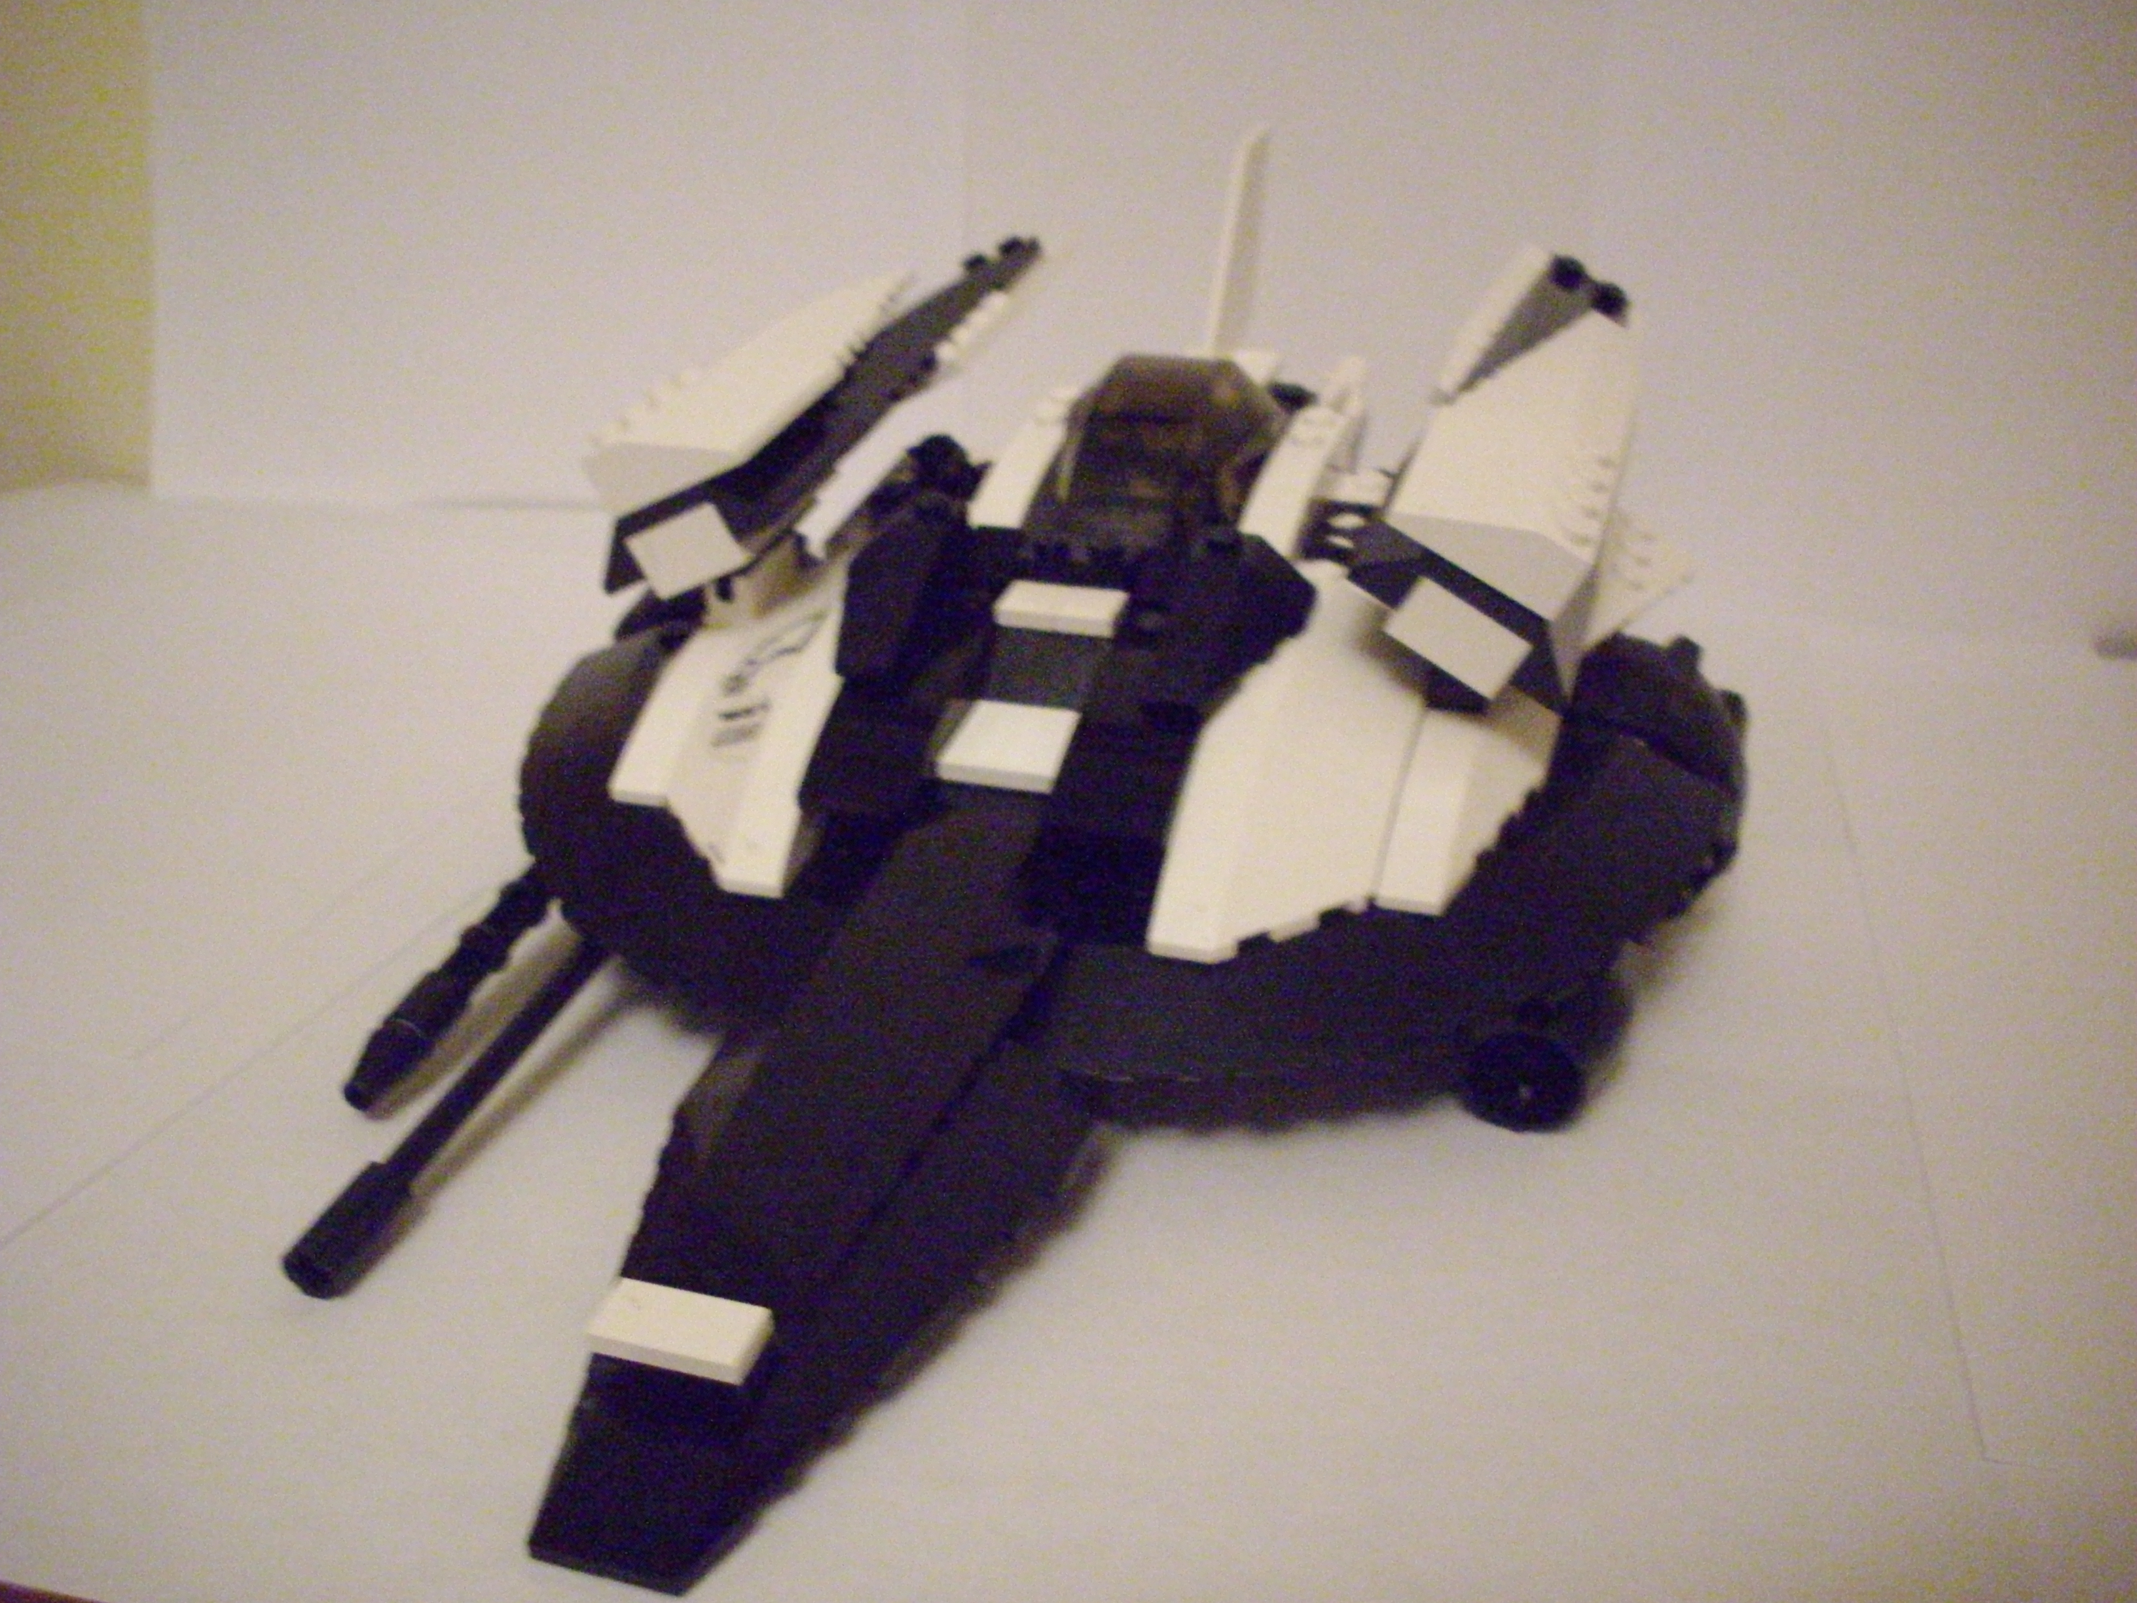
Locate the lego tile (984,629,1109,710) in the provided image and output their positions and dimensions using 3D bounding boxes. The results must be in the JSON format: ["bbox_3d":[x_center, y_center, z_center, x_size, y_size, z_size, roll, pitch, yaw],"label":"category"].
[{"bbox_3d":[-0.003,-0.017,0.314,0.016,0.003,0.013,8,59,15],"label":"lego tile"}]

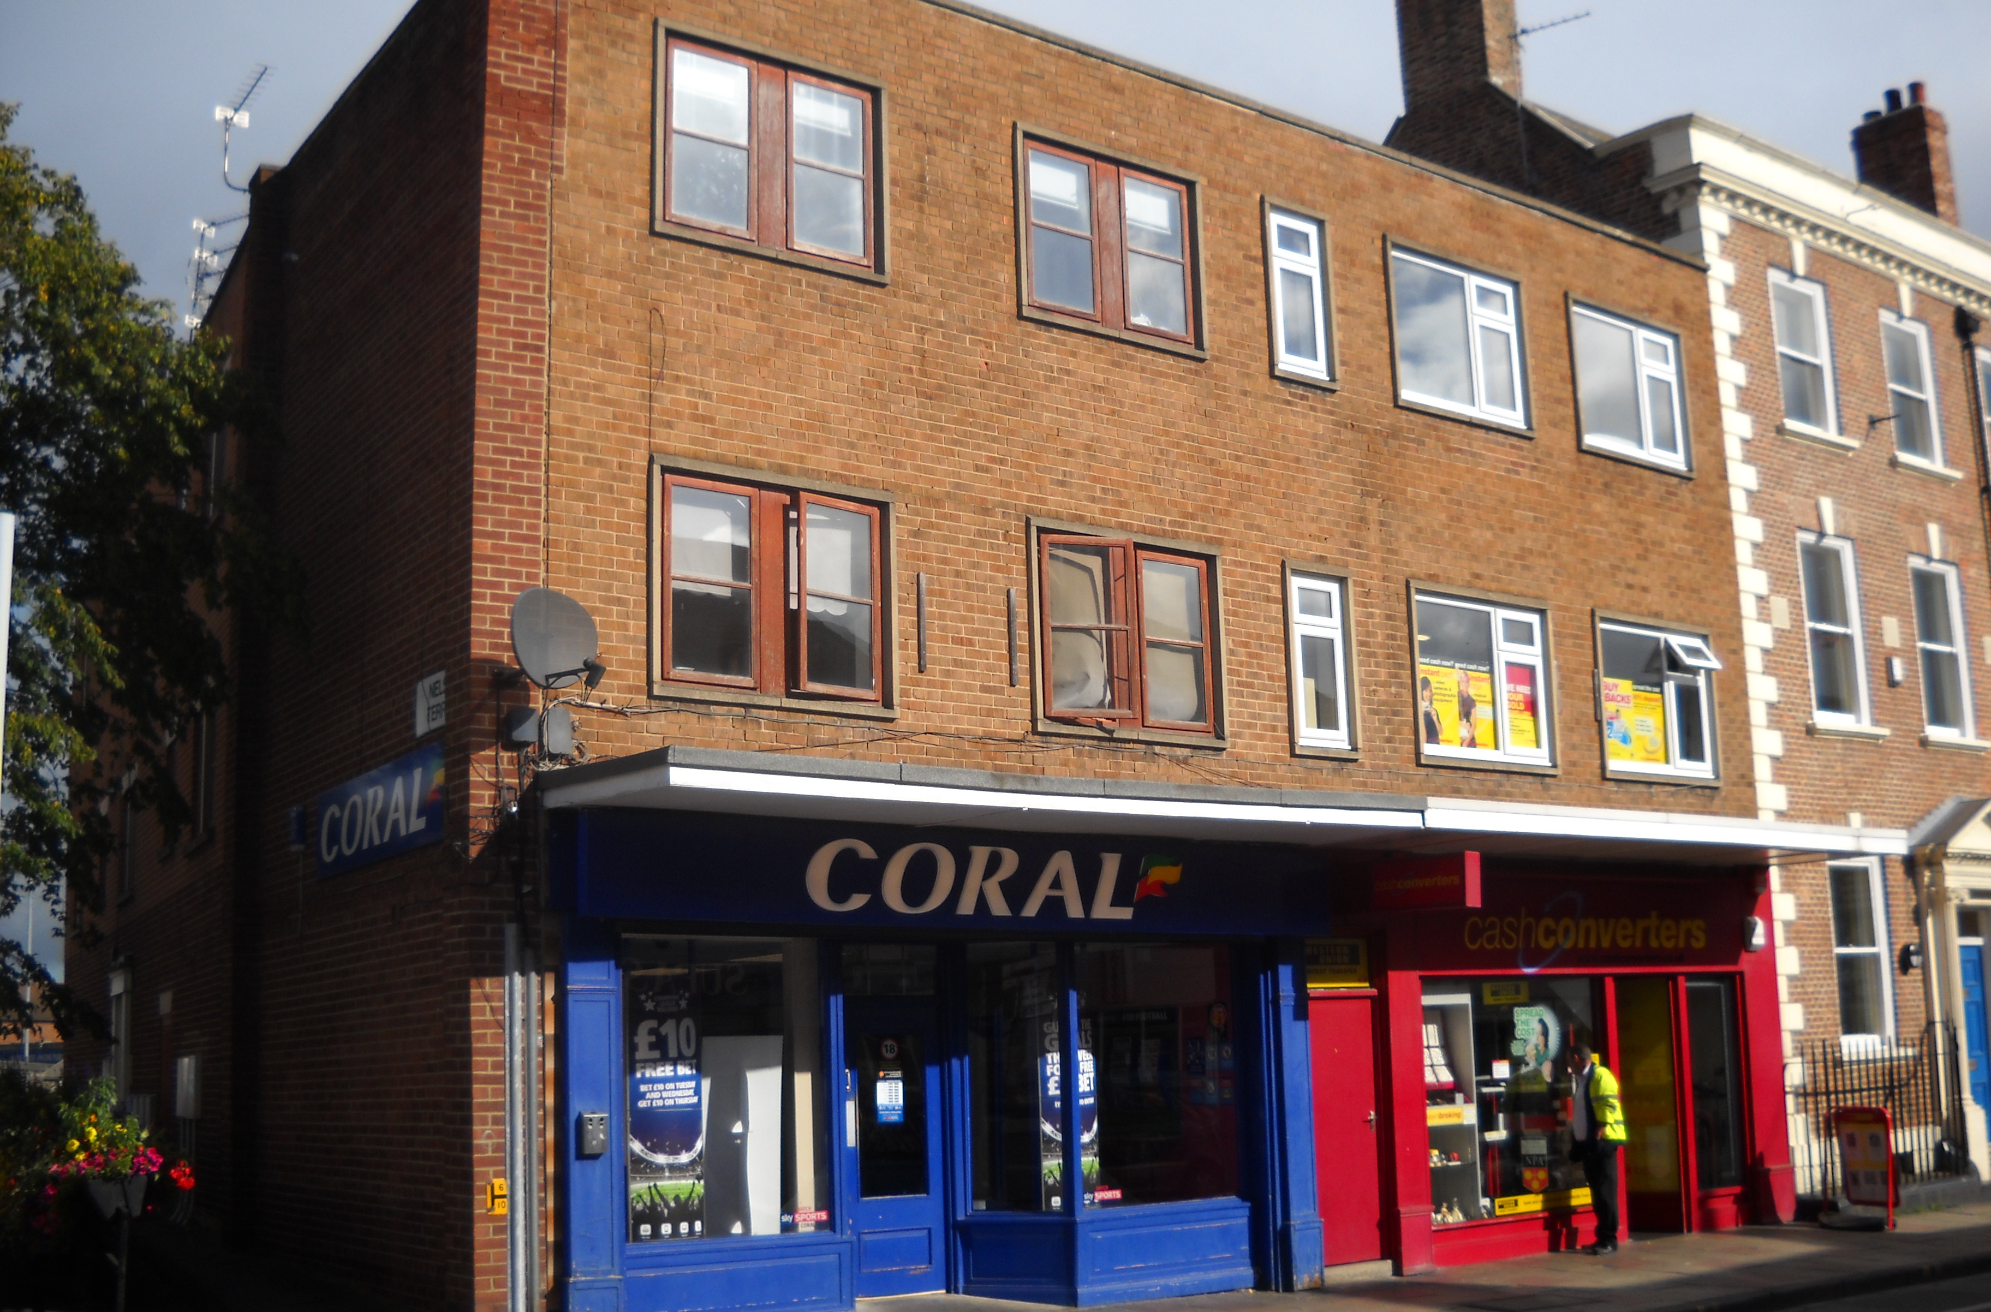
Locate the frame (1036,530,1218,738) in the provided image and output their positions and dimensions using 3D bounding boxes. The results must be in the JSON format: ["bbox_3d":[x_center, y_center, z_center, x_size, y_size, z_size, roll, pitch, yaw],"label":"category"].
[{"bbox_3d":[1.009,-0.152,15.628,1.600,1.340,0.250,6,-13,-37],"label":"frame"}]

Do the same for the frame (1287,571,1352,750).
[{"bbox_3d":[2.500,0.040,16.880,0.500,1.340,0.130,6,-13,-37],"label":"frame"}]

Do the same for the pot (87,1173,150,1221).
[{"bbox_3d":[-5.544,3.436,13.832,0.350,0.300,0.330,6,-13,-37],"label":"pot"}]

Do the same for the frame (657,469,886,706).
[{"bbox_3d":[-1.388,-0.423,13.864,1.630,1.340,0.150,6,-13,-37],"label":"frame"}]

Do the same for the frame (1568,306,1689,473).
[{"bbox_3d":[5.800,-2.440,19.980,1.500,1.330,0.130,6,-13,-37],"label":"frame"}]

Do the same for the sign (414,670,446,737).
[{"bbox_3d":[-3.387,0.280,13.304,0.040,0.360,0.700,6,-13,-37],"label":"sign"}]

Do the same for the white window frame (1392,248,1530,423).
[{"bbox_3d":[3.930,-2.680,18.540,1.580,1.340,0.130,6,-13,-37],"label":"white window frame"}]

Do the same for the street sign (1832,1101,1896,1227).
[{"bbox_3d":[7.420,4.380,18.750,0.400,1.040,0.620,6,-13,-37],"label":"street sign"}]

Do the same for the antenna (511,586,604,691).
[{"bbox_3d":[-2.442,-0.111,12.443,0.420,0.590,0.620,-11,-14,41],"label":"antenna"}]

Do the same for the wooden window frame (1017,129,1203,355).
[{"bbox_3d":[0.854,-3.068,16.445,1.780,1.420,0.150,6,-13,-37],"label":"wooden window frame"}]

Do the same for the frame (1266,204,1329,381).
[{"bbox_3d":[2.450,-2.909,17.721,0.600,1.360,0.120,6,-13,-37],"label":"frame"}]

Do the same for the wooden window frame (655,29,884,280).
[{"bbox_3d":[-1.460,-3.280,14.380,1.700,1.370,0.130,6,-13,-37],"label":"wooden window frame"}]

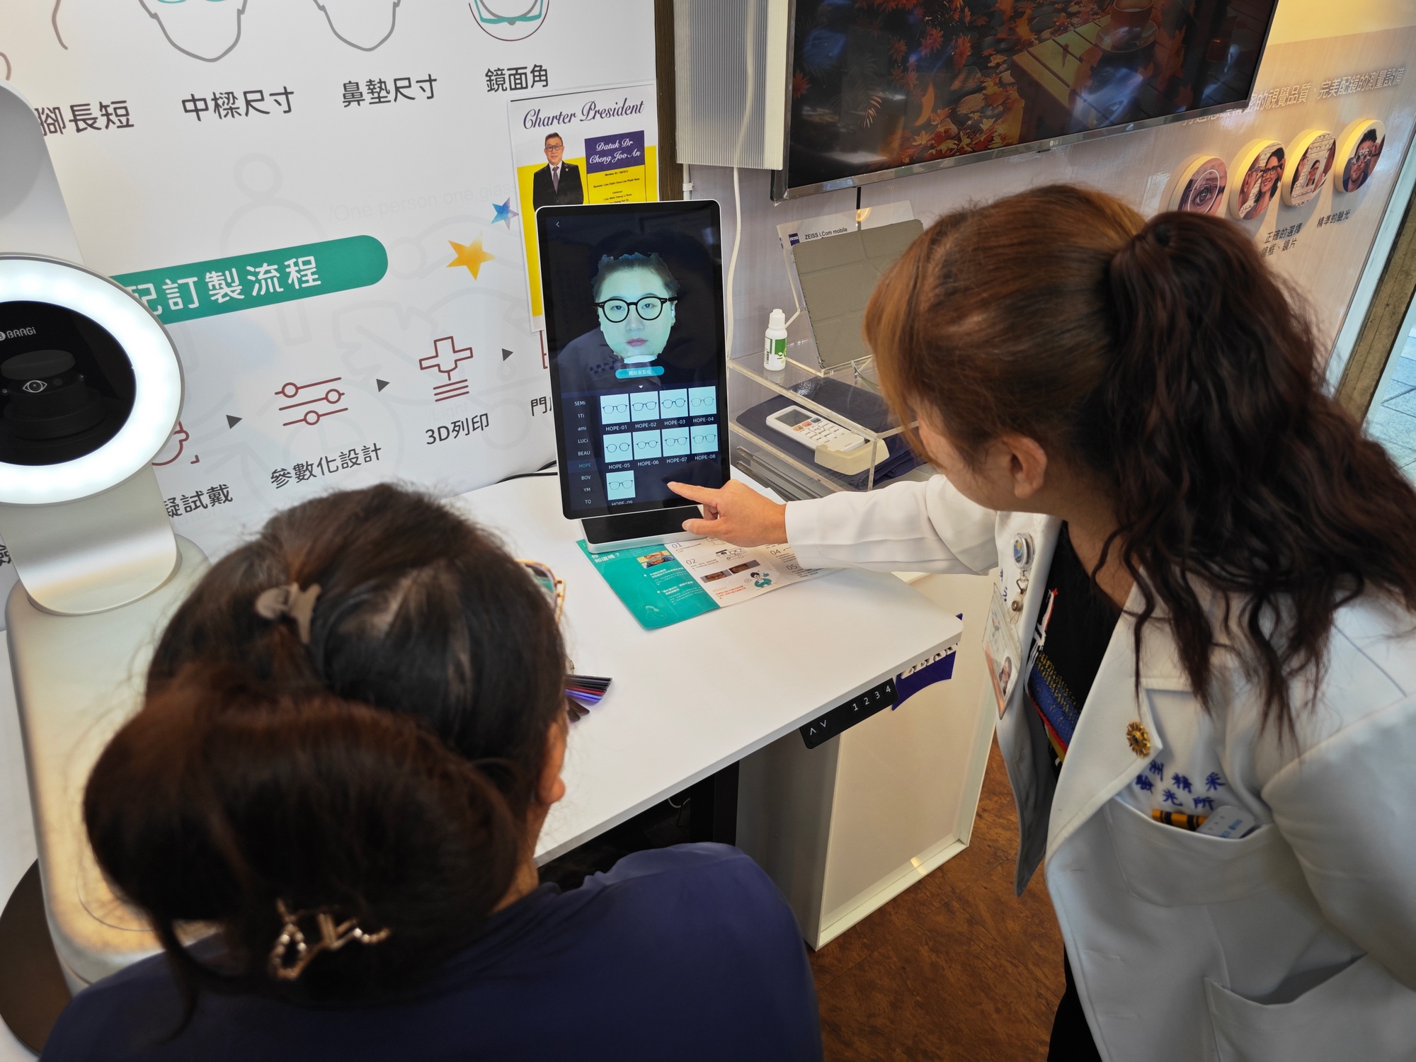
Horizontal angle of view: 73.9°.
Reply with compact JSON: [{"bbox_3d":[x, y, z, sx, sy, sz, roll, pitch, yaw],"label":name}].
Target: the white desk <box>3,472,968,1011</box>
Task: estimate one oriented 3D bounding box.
[{"bbox_3d":[-0.374,0.477,1.185,1.220,0.750,0.600,-21,39,-29],"label":"white desk"}]

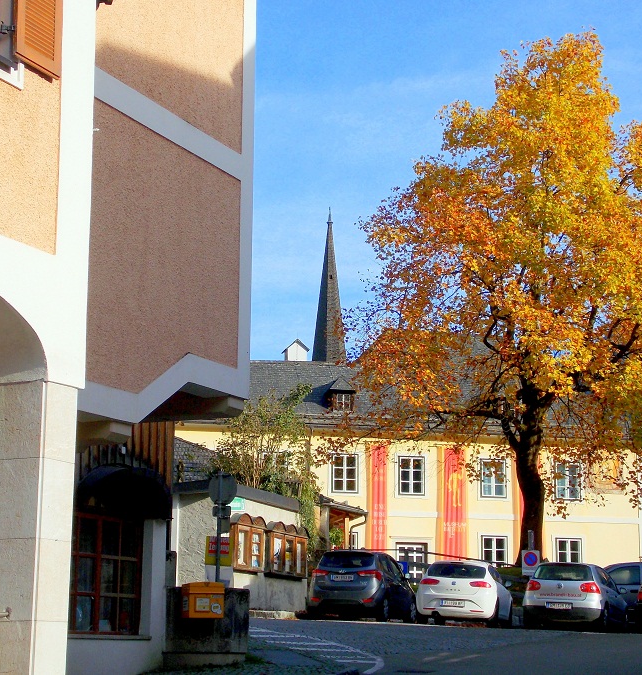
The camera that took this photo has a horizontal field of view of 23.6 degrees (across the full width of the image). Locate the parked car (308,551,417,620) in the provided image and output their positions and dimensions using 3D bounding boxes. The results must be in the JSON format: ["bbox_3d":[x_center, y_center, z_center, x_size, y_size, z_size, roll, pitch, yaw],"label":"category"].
[{"bbox_3d":[1.106,5.946,36.670,1.765,1.600,4.100,-2,-10,16],"label":"parked car"}]

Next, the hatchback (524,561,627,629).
[{"bbox_3d":[5.799,5.852,34.682,1.759,1.480,4.204,-3,-10,19],"label":"hatchback"}]

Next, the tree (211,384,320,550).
[{"bbox_3d":[-1.319,3.213,36.466,2.567,4.227,2.500,1,-9,0],"label":"tree"}]

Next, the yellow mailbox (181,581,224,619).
[{"bbox_3d":[-1.535,3.429,20.000,0.455,0.460,0.300,5,-10,-23],"label":"yellow mailbox"}]

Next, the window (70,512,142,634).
[{"bbox_3d":[-2.644,2.894,18.853,0.120,1.527,1.650,-3,-10,23],"label":"window"}]

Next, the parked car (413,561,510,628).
[{"bbox_3d":[3.305,5.854,35.101,1.768,1.455,4.315,-1,-10,12],"label":"parked car"}]

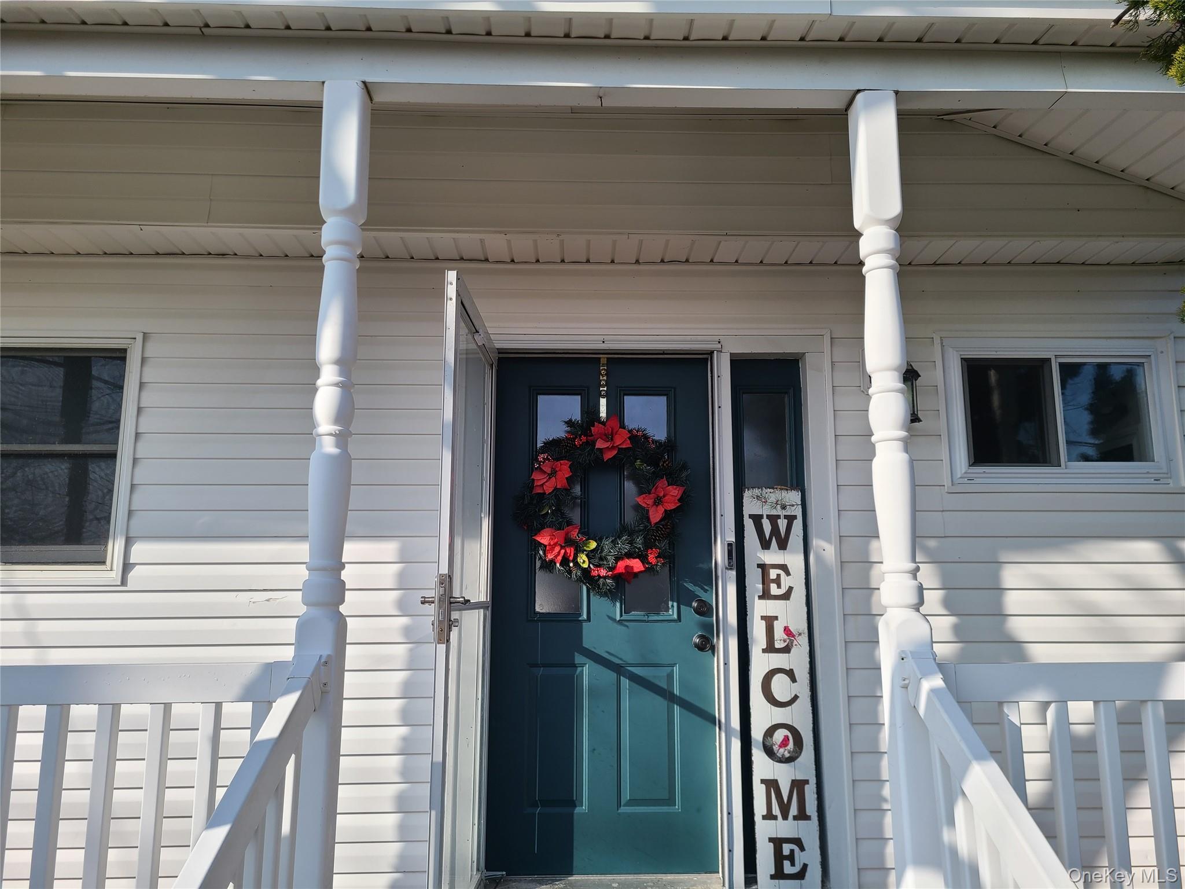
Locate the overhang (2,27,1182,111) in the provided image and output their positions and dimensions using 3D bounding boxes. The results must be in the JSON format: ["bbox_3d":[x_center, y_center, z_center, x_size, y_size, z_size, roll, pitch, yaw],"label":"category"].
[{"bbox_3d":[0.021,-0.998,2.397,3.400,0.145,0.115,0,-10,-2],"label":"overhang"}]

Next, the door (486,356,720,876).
[{"bbox_3d":[0.036,0.628,3.522,0.910,2.020,0.050,0,-10,-2],"label":"door"}]

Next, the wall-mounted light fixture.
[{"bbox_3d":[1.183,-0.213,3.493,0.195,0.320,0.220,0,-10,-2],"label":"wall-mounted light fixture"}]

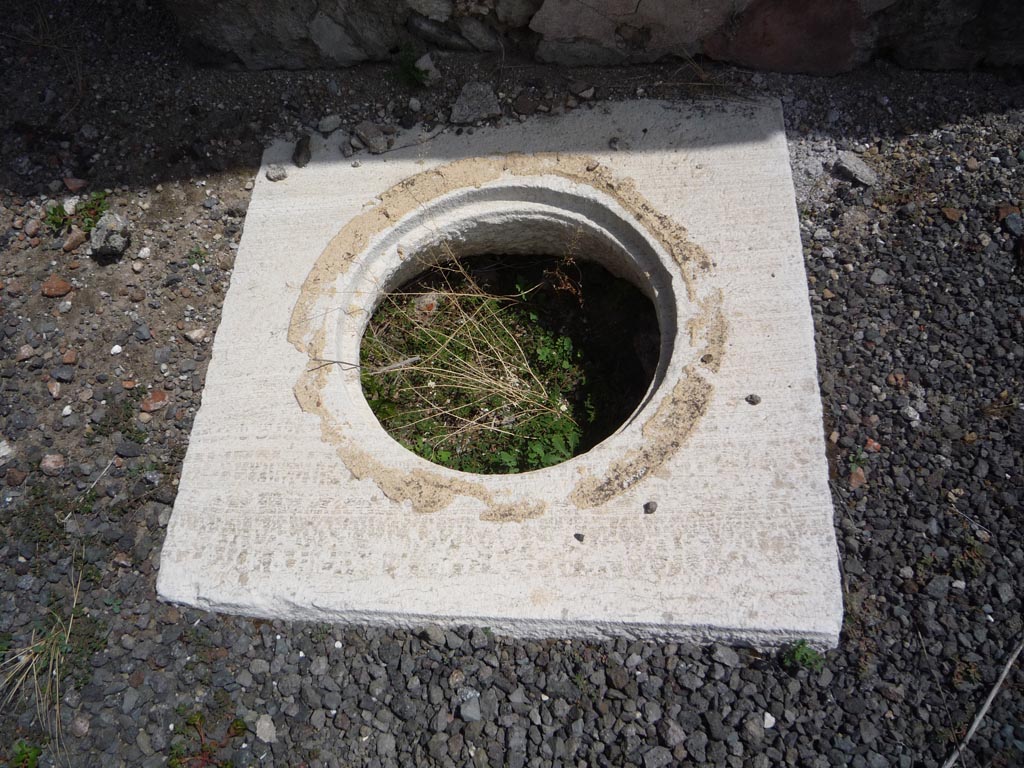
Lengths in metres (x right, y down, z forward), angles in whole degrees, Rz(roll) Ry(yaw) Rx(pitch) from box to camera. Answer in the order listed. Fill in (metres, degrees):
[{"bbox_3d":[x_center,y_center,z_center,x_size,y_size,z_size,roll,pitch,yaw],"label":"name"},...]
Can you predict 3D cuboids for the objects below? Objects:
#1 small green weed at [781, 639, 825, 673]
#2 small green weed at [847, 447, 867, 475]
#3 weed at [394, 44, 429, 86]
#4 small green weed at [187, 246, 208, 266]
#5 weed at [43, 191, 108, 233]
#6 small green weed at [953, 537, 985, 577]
[{"bbox_3d":[0.460,0.428,1.401,0.064,0.040,0.044,-12,60,0],"label":"small green weed"},{"bbox_3d":[0.598,0.132,1.538,0.025,0.025,0.047,-12,60,0],"label":"small green weed"},{"bbox_3d":[-0.227,-0.730,2.034,0.070,0.070,0.101,-12,60,0],"label":"weed"},{"bbox_3d":[-0.670,-0.273,1.890,0.040,0.022,0.049,-12,60,0],"label":"small green weed"},{"bbox_3d":[-0.961,-0.380,1.962,0.133,0.040,0.103,-12,60,0],"label":"weed"},{"bbox_3d":[0.738,0.279,1.436,0.039,0.030,0.063,-12,60,0],"label":"small green weed"}]

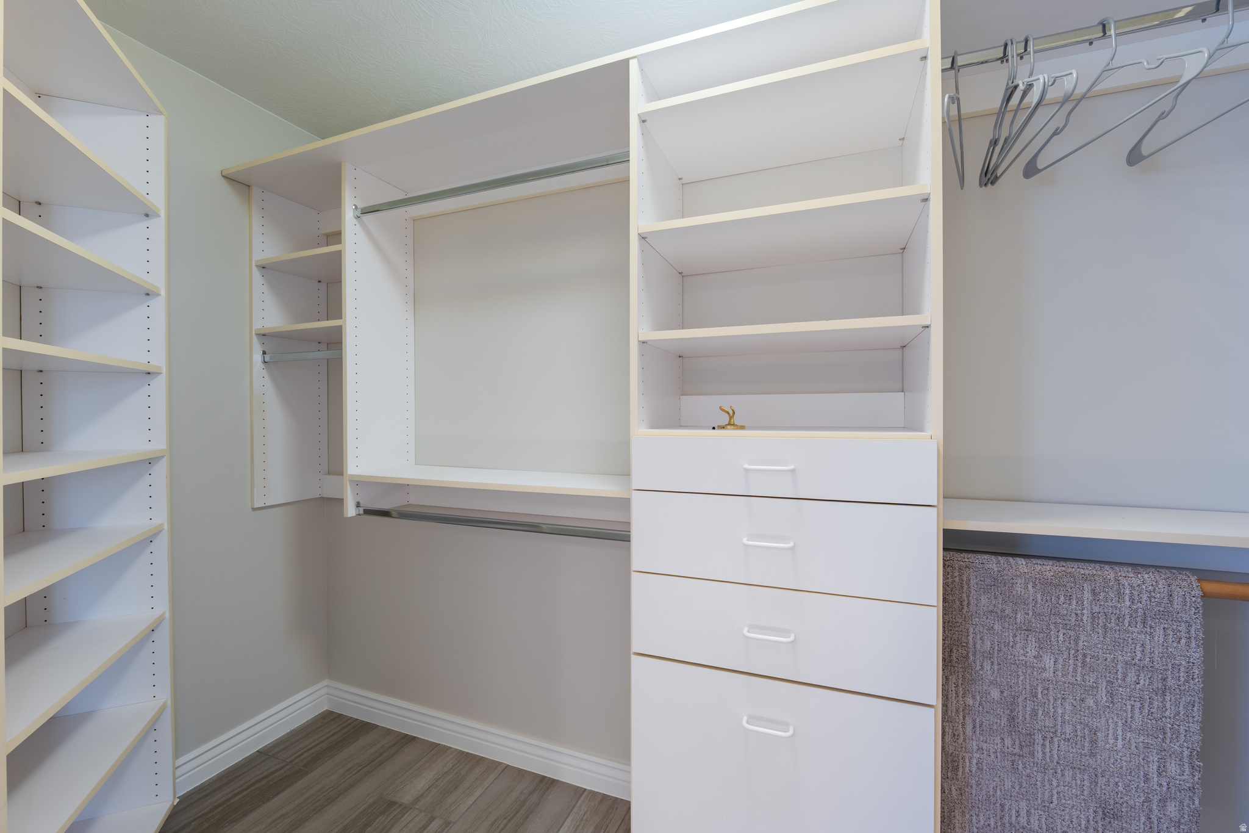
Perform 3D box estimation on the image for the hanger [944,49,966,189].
[{"bbox_3d":[0.730,-0.686,1.069,0.015,0.236,0.375,0,1,39],"label":"hanger"}]

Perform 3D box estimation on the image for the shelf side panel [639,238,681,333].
[{"bbox_3d":[0.097,-0.325,1.364,0.020,0.240,0.400,0,1,21],"label":"shelf side panel"}]

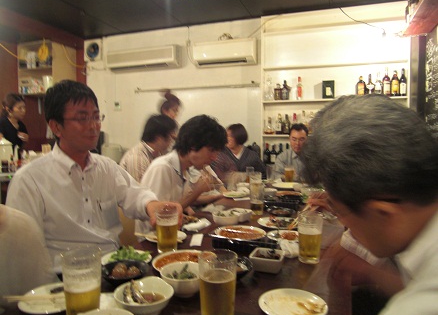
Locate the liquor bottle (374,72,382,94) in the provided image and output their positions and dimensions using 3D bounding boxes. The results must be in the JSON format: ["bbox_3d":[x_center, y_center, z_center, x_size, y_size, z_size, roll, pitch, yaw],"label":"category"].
[{"bbox_3d":[1.801,-0.826,3.998,0.080,0.279,0.078,1,3,19],"label":"liquor bottle"}]

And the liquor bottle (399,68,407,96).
[{"bbox_3d":[1.971,-0.801,3.788,0.077,0.297,0.077,1,2,19],"label":"liquor bottle"}]

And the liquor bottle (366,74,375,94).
[{"bbox_3d":[1.664,-0.787,3.894,0.088,0.254,0.075,1,2,19],"label":"liquor bottle"}]

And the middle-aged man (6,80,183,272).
[{"bbox_3d":[-0.440,0.407,1.266,0.640,1.360,0.520,2,3,32],"label":"middle-aged man"}]

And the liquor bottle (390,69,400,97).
[{"bbox_3d":[1.962,-0.824,3.943,0.084,0.283,0.082,1,3,19],"label":"liquor bottle"}]

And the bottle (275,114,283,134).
[{"bbox_3d":[0.719,-0.394,4.236,0.080,0.245,0.080,1,2,19],"label":"bottle"}]

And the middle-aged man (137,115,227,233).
[{"bbox_3d":[-0.150,0.375,1.770,0.620,1.170,0.480,1,2,15],"label":"middle-aged man"}]

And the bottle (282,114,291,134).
[{"bbox_3d":[0.807,-0.391,4.205,0.083,0.242,0.083,1,2,19],"label":"bottle"}]

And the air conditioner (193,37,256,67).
[{"bbox_3d":[0.079,-1.266,4.364,0.775,0.260,0.210,1,2,19],"label":"air conditioner"}]

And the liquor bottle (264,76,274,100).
[{"bbox_3d":[0.604,-0.827,4.258,0.108,0.301,0.108,1,2,19],"label":"liquor bottle"}]

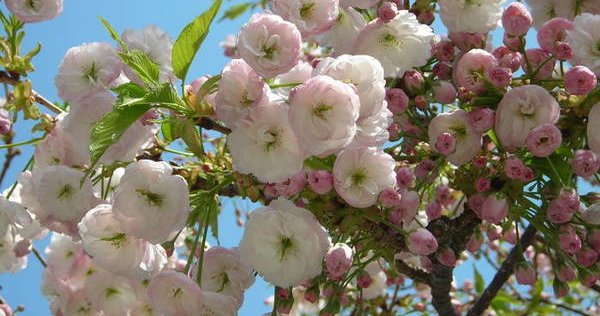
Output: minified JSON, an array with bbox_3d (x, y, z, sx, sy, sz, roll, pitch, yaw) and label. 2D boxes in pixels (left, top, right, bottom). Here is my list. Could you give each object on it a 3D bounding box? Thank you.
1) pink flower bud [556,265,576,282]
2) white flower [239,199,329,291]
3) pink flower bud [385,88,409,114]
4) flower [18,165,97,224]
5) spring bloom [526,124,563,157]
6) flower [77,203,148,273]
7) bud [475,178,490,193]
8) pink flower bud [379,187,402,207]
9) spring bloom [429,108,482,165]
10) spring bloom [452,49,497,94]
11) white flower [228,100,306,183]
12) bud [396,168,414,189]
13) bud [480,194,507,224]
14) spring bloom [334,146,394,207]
[{"bbox_3d":[0.186,0.081,1.090,0.013,0.014,0.013,1,-66,-13],"label":"pink flower bud"},{"bbox_3d":[-0.009,0.048,0.880,0.050,0.050,0.026,0,7,0],"label":"white flower"},{"bbox_3d":[0.059,-0.035,0.950,0.015,0.015,0.017,-40,0,23],"label":"pink flower bud"},{"bbox_3d":[-0.158,0.024,1.020,0.048,0.039,0.030,2,14,-7],"label":"flower"},{"bbox_3d":[0.144,-0.010,0.920,0.021,0.019,0.018,0,14,0],"label":"spring bloom"},{"bbox_3d":[-0.114,0.050,0.950,0.042,0.042,0.025,-6,18,13],"label":"flower"},{"bbox_3d":[0.117,0.018,1.000,0.010,0.010,0.012,-3,11,6],"label":"bud"},{"bbox_3d":[0.053,0.024,0.920,0.012,0.012,0.015,18,0,-40],"label":"pink flower bud"},{"bbox_3d":[0.106,-0.014,1.060,0.036,0.037,0.029,-1,18,6],"label":"spring bloom"},{"bbox_3d":[0.110,-0.054,0.980,0.029,0.029,0.024,0,14,0],"label":"spring bloom"},{"bbox_3d":[-0.020,-0.011,0.940,0.047,0.049,0.030,1,14,-3],"label":"white flower"},{"bbox_3d":[0.070,0.014,1.040,0.012,0.014,0.015,-1,21,6],"label":"bud"},{"bbox_3d":[0.133,0.035,1.070,0.019,0.019,0.019,-1,-66,13],"label":"bud"},{"bbox_3d":[0.041,0.012,0.990,0.040,0.037,0.031,1,6,-12],"label":"spring bloom"}]

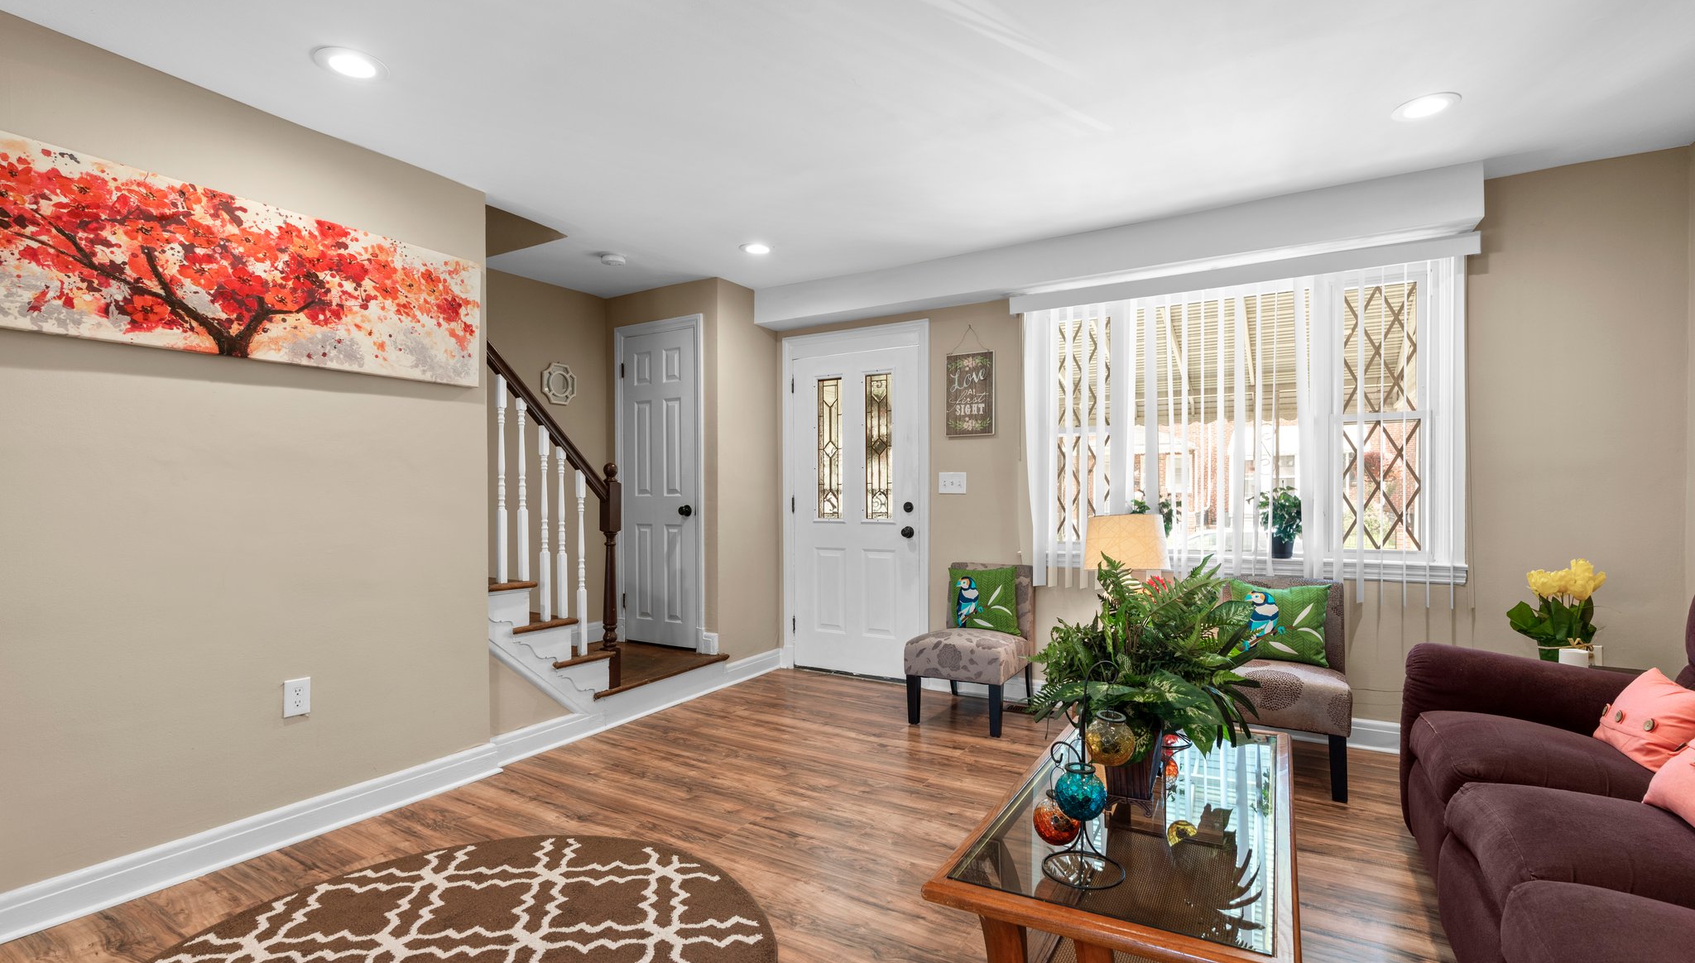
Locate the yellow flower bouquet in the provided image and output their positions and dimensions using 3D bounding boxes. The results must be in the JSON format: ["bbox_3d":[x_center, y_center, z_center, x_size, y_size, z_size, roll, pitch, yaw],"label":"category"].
[{"bbox_3d":[2.702,0.513,2.869,0.280,0.430,0.270,-1,-1,31],"label":"yellow flower bouquet"}]

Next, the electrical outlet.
[{"bbox_3d":[-1.873,0.737,2.567,0.010,0.126,0.077,-1,-1,31],"label":"electrical outlet"}]

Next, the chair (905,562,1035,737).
[{"bbox_3d":[0.668,0.838,3.961,0.510,0.770,0.660,-1,-1,31],"label":"chair"}]

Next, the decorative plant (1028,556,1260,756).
[{"bbox_3d":[0.737,0.414,1.870,0.550,0.450,0.480,-1,-1,31],"label":"decorative plant"}]

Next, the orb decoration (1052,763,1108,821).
[{"bbox_3d":[0.454,0.606,1.470,0.103,0.115,0.103,-1,-1,31],"label":"orb decoration"}]

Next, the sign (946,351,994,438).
[{"bbox_3d":[0.718,-0.503,4.379,0.285,0.477,0.020,-1,-1,31],"label":"sign"}]

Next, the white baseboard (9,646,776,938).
[{"bbox_3d":[-1.353,1.158,3.477,0.045,0.130,3.600,-1,-1,30],"label":"white baseboard"}]

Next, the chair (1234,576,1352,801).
[{"bbox_3d":[1.832,0.822,3.205,0.510,0.770,0.670,-1,-1,31],"label":"chair"}]

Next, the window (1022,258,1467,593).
[{"bbox_3d":[1.788,-0.215,3.651,1.915,1.512,0.100,-1,-1,31],"label":"window"}]

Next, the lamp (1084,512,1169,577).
[{"bbox_3d":[1.326,0.446,3.566,0.410,0.600,0.410,-1,-1,31],"label":"lamp"}]

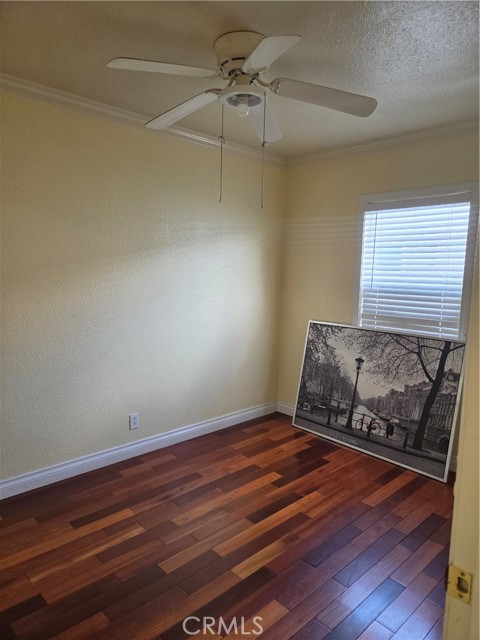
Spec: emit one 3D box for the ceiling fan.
[{"bbox_3d":[-0.022,-1.118,2.003,1.200,0.305,1.200,-5,10,-43],"label":"ceiling fan"}]

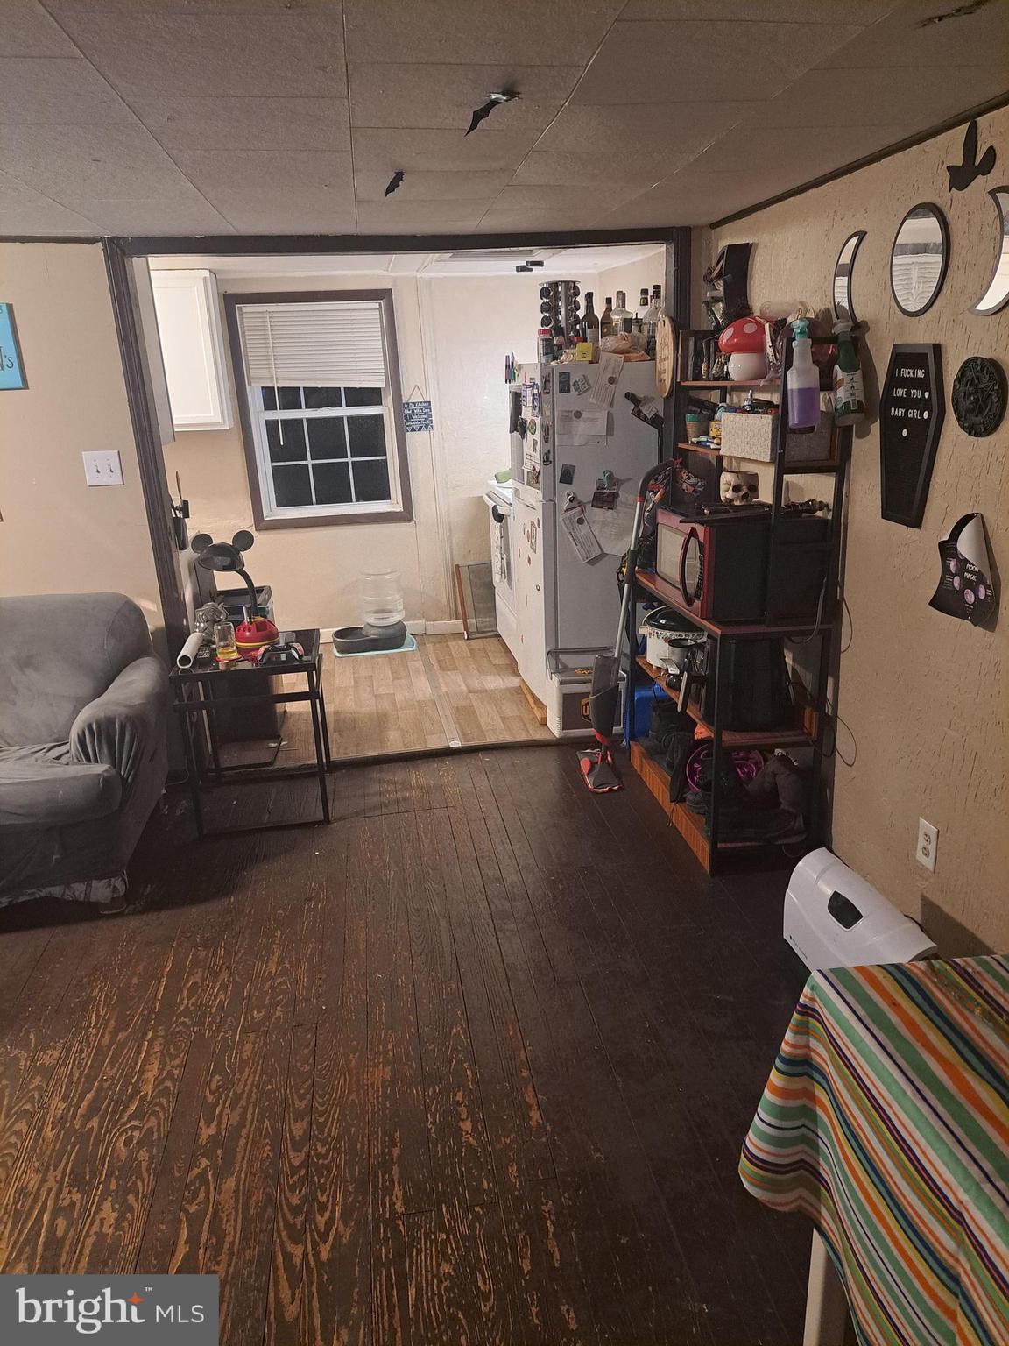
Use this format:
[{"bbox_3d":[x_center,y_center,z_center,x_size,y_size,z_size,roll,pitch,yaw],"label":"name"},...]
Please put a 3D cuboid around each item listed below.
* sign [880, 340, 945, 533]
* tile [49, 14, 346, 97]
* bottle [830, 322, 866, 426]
[{"bbox_3d":[0.991,-0.580,2.291,0.025,0.425,0.260,-5,18,-7],"label":"sign"},{"bbox_3d":[-0.460,-0.999,1.507,0.406,0.018,0.406,-4,18,-7],"label":"tile"},{"bbox_3d":[0.892,-0.769,2.401,0.090,0.265,0.095,-19,20,-20],"label":"bottle"}]

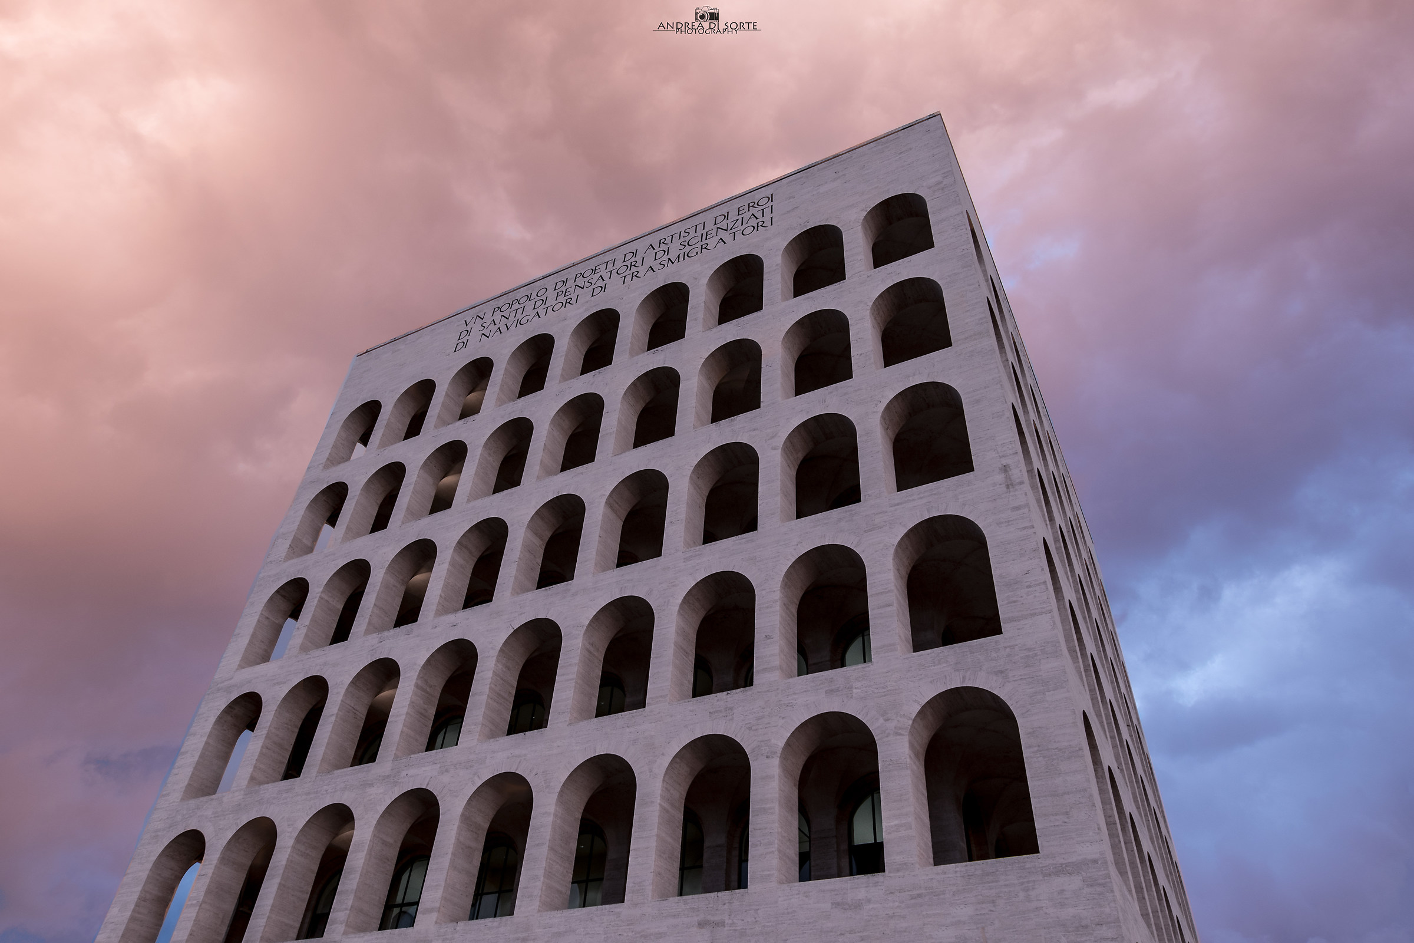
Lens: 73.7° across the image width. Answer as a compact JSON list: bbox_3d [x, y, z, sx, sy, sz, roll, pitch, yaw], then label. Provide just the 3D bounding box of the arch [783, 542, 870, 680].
[{"bbox_3d":[4.928,5.772,37.557,3.710,5.840,1.800,-17,-46,22],"label":"arch"}]

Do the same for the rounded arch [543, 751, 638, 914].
[{"bbox_3d":[-3.879,13.930,36.223,3.710,5.840,1.800,-17,-46,22],"label":"rounded arch"}]

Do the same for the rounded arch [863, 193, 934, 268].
[{"bbox_3d":[10.449,-12.594,50.835,3.710,5.840,1.800,-17,-46,22],"label":"rounded arch"}]

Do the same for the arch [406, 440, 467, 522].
[{"bbox_3d":[-15.453,0.837,56.615,3.710,5.840,1.800,-17,-46,22],"label":"arch"}]

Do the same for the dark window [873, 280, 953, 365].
[{"bbox_3d":[10.864,-7.388,49.671,3.996,6.340,1.937,-17,-46,22],"label":"dark window"}]

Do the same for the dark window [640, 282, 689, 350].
[{"bbox_3d":[-2.534,-9.371,60.985,3.996,6.340,1.937,-17,-46,22],"label":"dark window"}]

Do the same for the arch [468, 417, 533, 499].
[{"bbox_3d":[-11.282,-0.522,54.810,3.710,5.840,1.800,-17,-46,22],"label":"arch"}]

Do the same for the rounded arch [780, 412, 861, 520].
[{"bbox_3d":[5.352,0.034,42.582,3.710,5.840,1.800,-17,-46,22],"label":"rounded arch"}]

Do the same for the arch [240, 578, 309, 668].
[{"bbox_3d":[-26.476,9.934,59.857,3.996,6.340,1.937,-17,-46,22],"label":"arch"}]

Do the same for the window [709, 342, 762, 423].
[{"bbox_3d":[1.638,-4.594,53.576,3.996,6.340,1.937,-17,-46,22],"label":"window"}]

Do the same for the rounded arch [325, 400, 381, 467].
[{"bbox_3d":[-25.598,-2.386,70.746,3.996,6.340,1.937,-17,-46,22],"label":"rounded arch"}]

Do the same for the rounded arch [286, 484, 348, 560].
[{"bbox_3d":[-23.988,3.507,60.223,3.710,5.840,1.800,-17,-46,22],"label":"rounded arch"}]

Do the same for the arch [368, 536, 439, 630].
[{"bbox_3d":[-17.250,7.140,55.953,3.996,6.340,1.937,-17,-46,22],"label":"arch"}]

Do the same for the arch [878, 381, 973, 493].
[{"bbox_3d":[10.426,-1.241,44.239,3.996,6.340,1.937,-17,-46,22],"label":"arch"}]

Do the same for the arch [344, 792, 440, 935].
[{"bbox_3d":[-12.441,16.524,39.831,3.710,5.840,1.800,-17,-46,22],"label":"arch"}]

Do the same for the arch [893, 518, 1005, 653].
[{"bbox_3d":[9.193,4.462,35.753,3.710,5.840,1.800,-17,-46,22],"label":"arch"}]

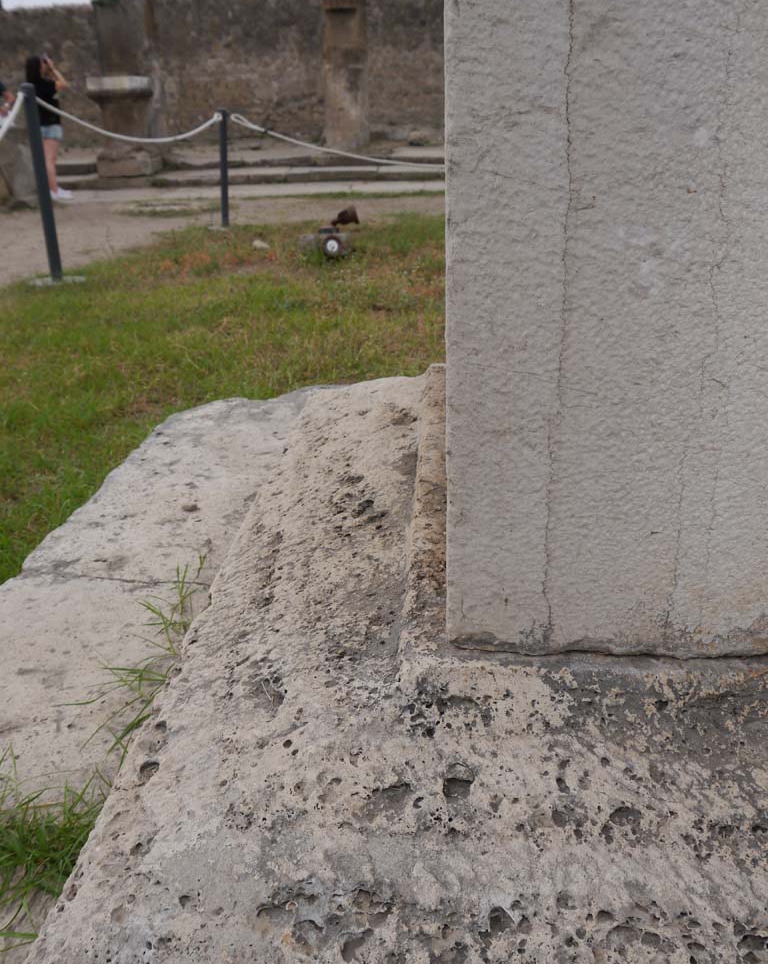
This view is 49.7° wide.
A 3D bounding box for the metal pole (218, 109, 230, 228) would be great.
[{"bbox_3d":[-1.396,-2.728,7.237,0.068,0.970,0.068,3,23,0],"label":"metal pole"}]

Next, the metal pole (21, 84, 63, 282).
[{"bbox_3d":[-1.783,-1.539,4.321,0.068,0.970,0.068,0,23,0],"label":"metal pole"}]

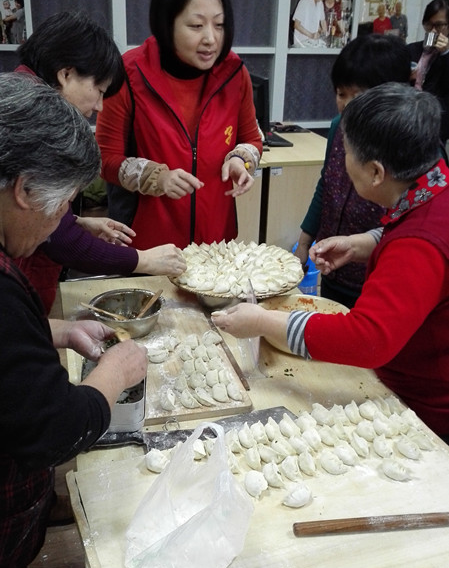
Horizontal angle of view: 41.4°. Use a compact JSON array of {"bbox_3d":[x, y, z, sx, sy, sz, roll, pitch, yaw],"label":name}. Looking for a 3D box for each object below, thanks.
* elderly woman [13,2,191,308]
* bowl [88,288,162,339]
[{"bbox_3d":[-0.392,0.059,1.582,0.580,1.460,0.500,-1,20,-8],"label":"elderly woman"},{"bbox_3d":[-0.221,0.074,1.351,0.170,0.066,0.170,-4,20,-15],"label":"bowl"}]

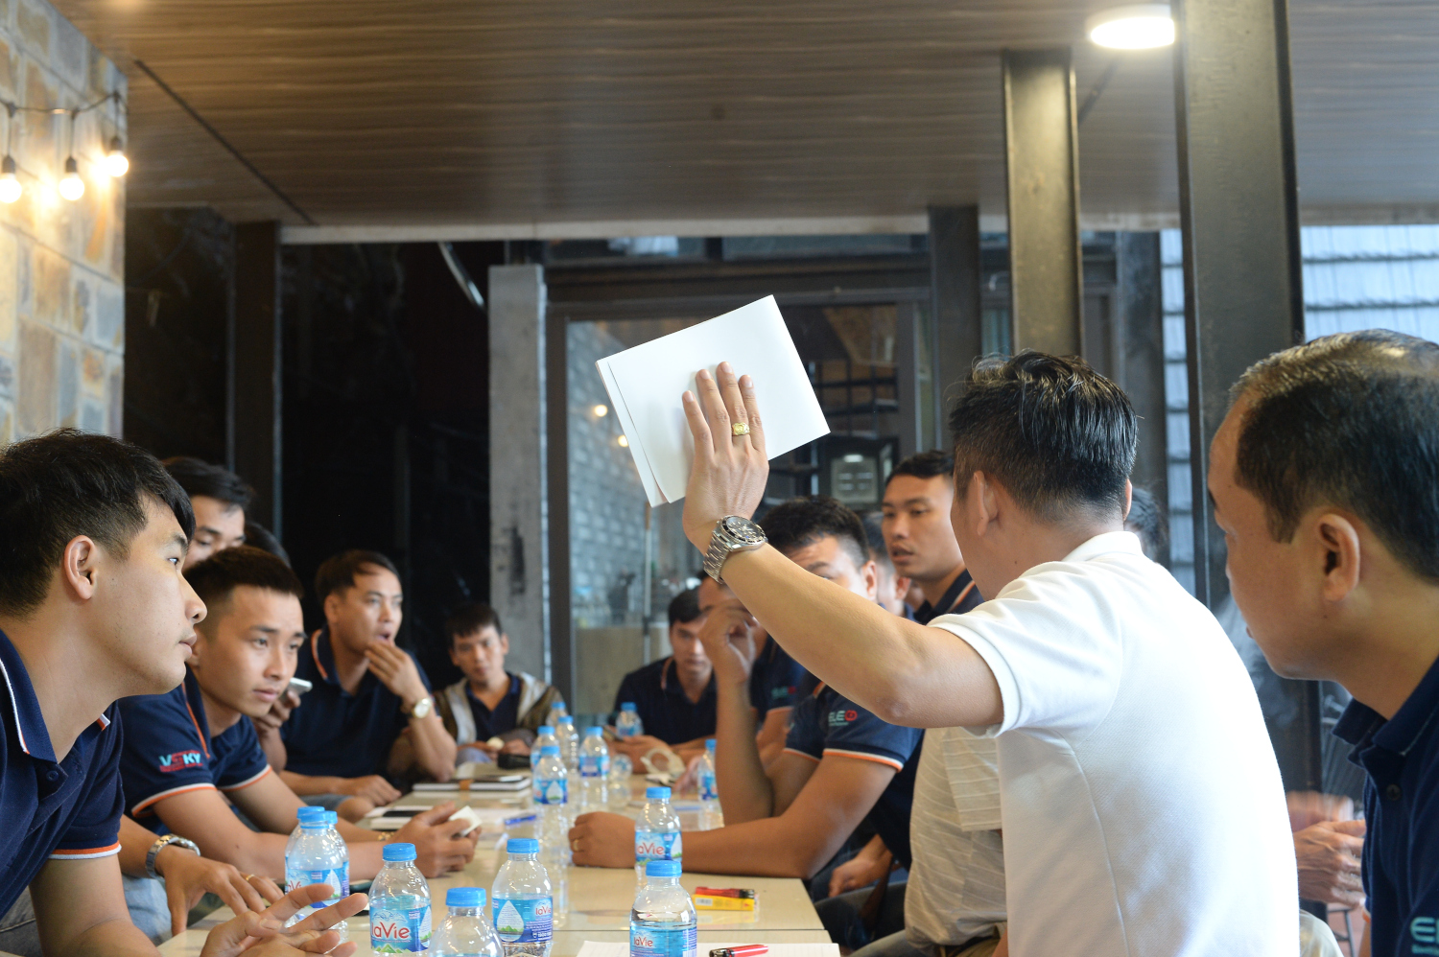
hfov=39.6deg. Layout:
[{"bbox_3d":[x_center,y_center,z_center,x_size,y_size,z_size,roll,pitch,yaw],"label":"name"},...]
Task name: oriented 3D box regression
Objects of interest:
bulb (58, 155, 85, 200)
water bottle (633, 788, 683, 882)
[{"bbox_3d":[-1.623,-0.751,5.000,0.058,0.108,0.058,-1,-4,0],"label":"bulb"},{"bbox_3d":[-0.077,0.483,2.570,0.060,0.169,0.060,-1,-4,0],"label":"water bottle"}]

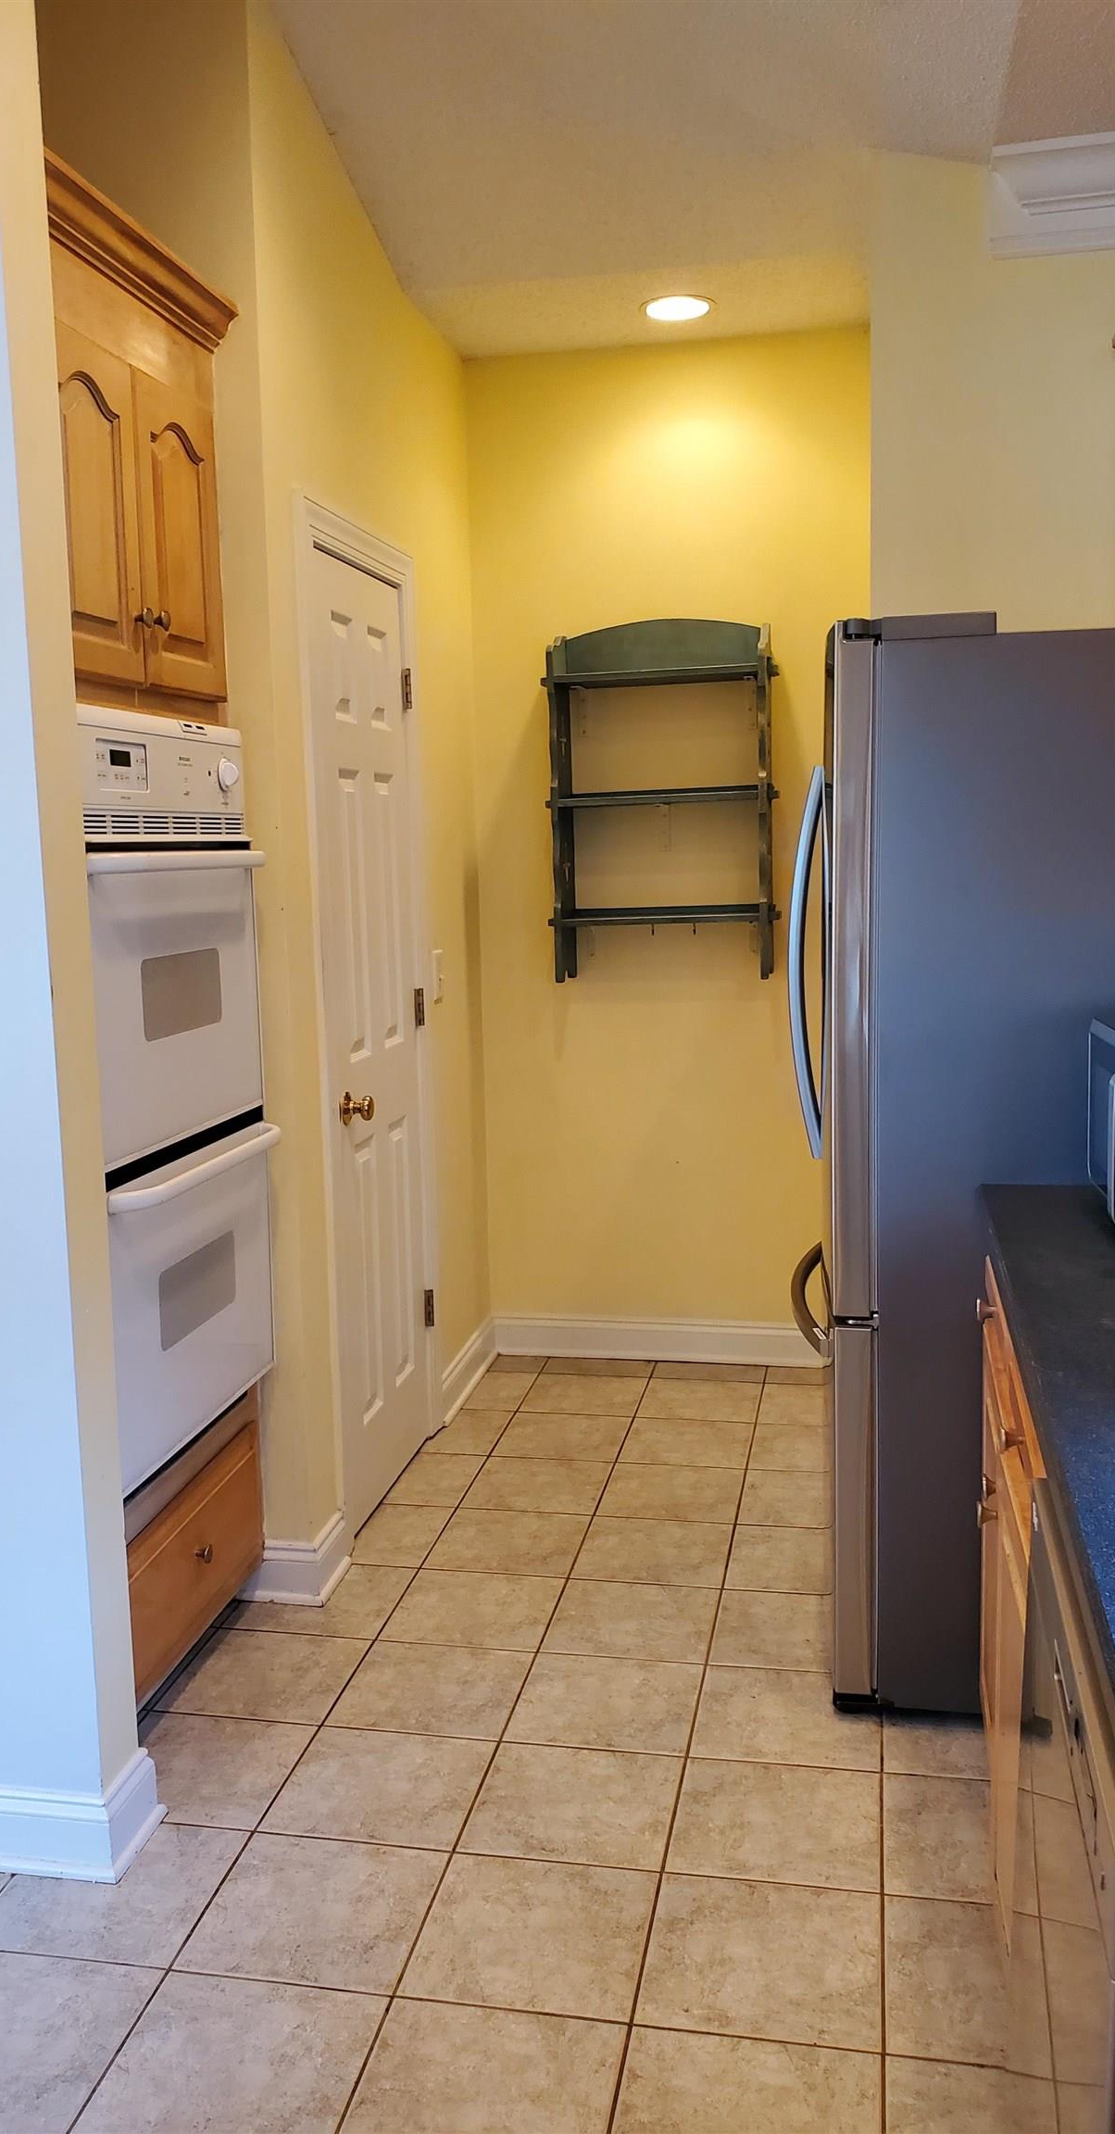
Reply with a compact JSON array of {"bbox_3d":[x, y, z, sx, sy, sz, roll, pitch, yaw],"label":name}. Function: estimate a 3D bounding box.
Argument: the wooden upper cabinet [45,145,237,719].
[{"bbox_3d":[-0.957,-0.943,2.600,0.657,0.721,0.757,0,7,11],"label":"wooden upper cabinet"}]

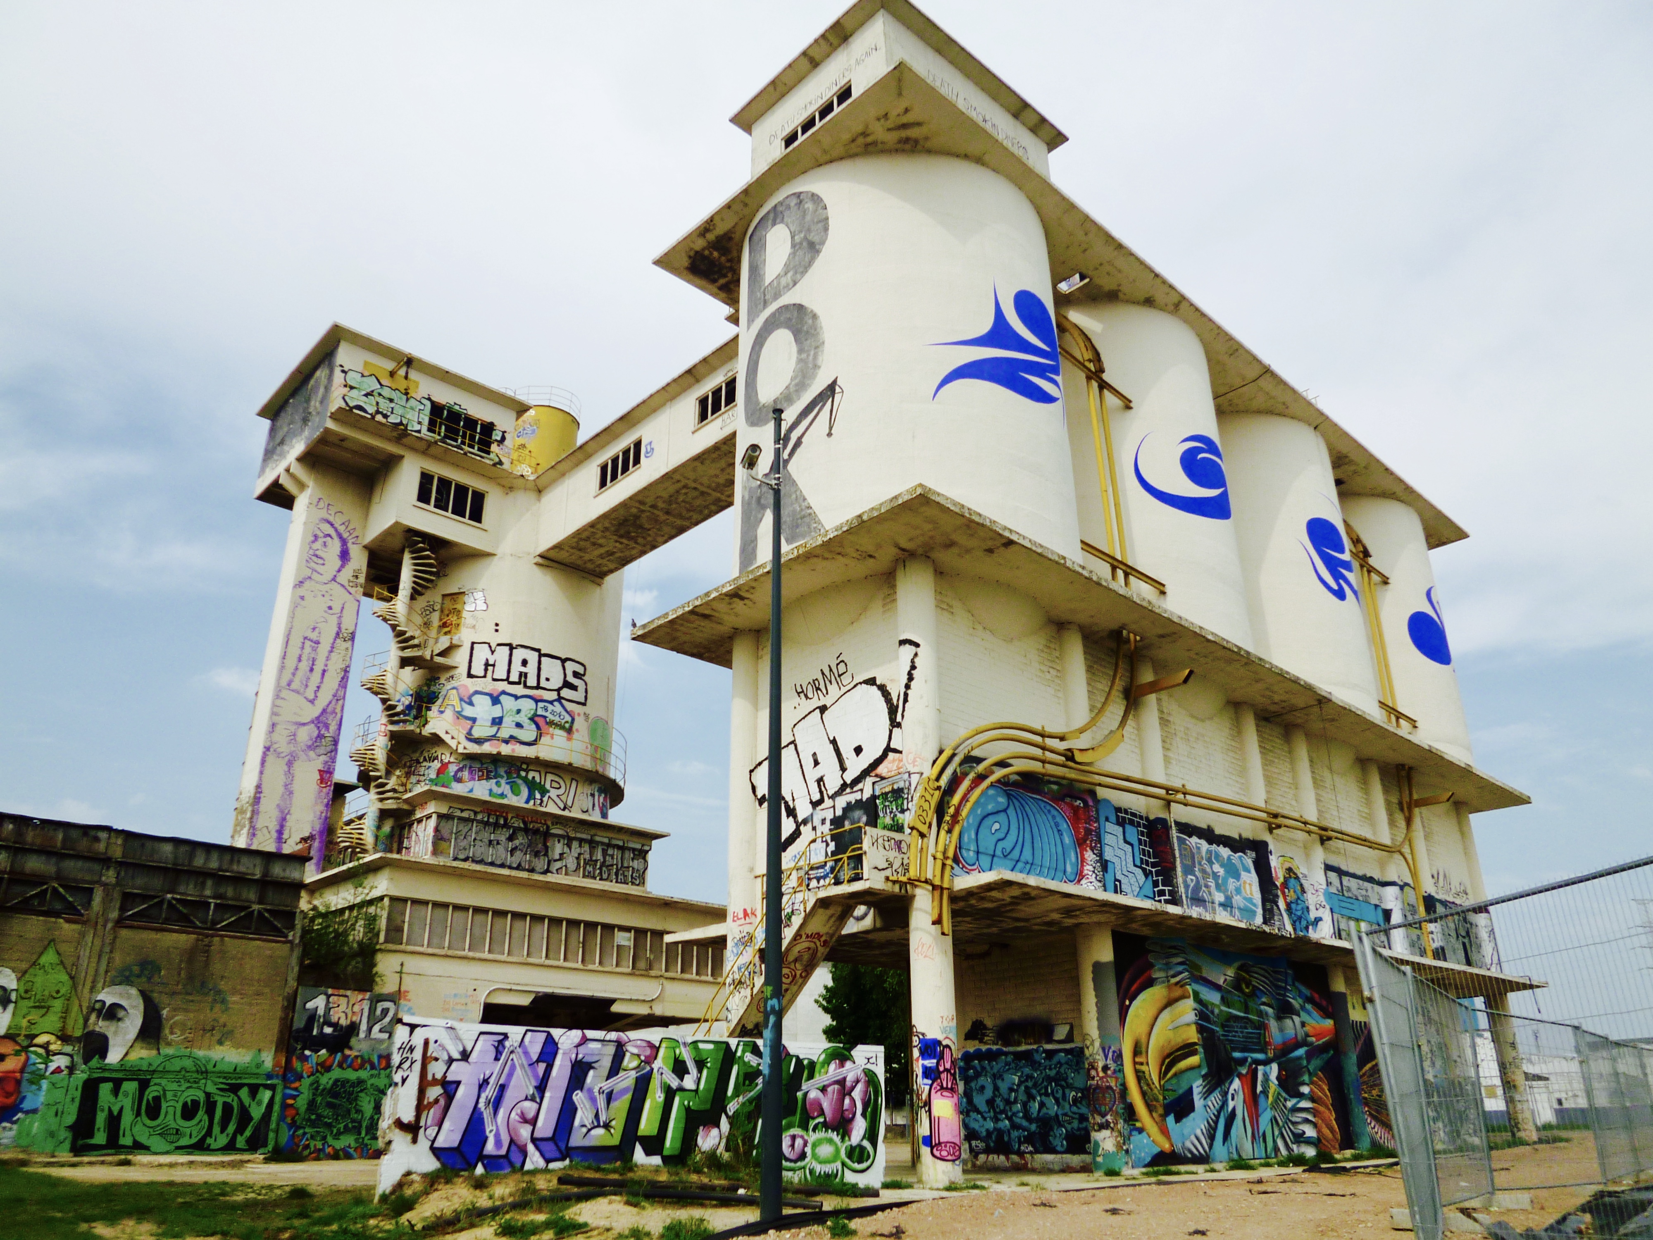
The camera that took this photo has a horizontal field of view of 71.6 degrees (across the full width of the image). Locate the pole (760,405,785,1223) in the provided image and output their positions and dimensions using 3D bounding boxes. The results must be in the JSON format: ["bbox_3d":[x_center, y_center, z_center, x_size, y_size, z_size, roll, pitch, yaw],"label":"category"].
[{"bbox_3d":[-0.605,1.625,13.749,0.237,9.955,0.237,0,-23,0],"label":"pole"}]

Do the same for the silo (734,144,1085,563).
[{"bbox_3d":[1.746,-4.444,27.026,7.554,9.930,7.554,0,-23,0],"label":"silo"}]

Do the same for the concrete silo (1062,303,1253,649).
[{"bbox_3d":[7.412,-2.456,31.956,7.474,9.948,7.474,20,-31,-40],"label":"concrete silo"}]

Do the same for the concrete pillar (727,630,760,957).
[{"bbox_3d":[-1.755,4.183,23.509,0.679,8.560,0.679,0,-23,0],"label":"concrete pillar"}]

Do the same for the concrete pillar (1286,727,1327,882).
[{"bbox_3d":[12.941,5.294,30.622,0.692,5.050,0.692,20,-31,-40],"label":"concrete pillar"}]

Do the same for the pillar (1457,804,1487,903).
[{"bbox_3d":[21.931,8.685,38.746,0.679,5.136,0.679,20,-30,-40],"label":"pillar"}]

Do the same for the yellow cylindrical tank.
[{"bbox_3d":[-12.832,-6.986,50.908,3.131,5.555,3.131,0,-23,0],"label":"yellow cylindrical tank"}]

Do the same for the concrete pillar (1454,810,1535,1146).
[{"bbox_3d":[21.900,11.223,37.692,0.679,10.632,0.679,20,-30,-40],"label":"concrete pillar"}]

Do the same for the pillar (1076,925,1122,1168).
[{"bbox_3d":[5.105,7.881,21.327,0.692,4.343,0.692,20,-31,-40],"label":"pillar"}]

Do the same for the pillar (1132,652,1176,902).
[{"bbox_3d":[7.491,3.622,25.753,0.679,5.896,0.679,20,-30,-40],"label":"pillar"}]

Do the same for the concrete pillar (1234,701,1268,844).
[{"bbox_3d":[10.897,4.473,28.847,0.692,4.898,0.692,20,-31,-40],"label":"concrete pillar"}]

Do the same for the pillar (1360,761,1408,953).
[{"bbox_3d":[16.375,7.052,33.440,0.692,6.131,0.692,20,-31,-40],"label":"pillar"}]

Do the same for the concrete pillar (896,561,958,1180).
[{"bbox_3d":[1.750,3.719,19.735,0.679,10.696,0.679,0,-23,0],"label":"concrete pillar"}]

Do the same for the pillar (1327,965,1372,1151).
[{"bbox_3d":[12.841,10.723,28.160,0.692,4.343,0.692,20,-31,-40],"label":"pillar"}]

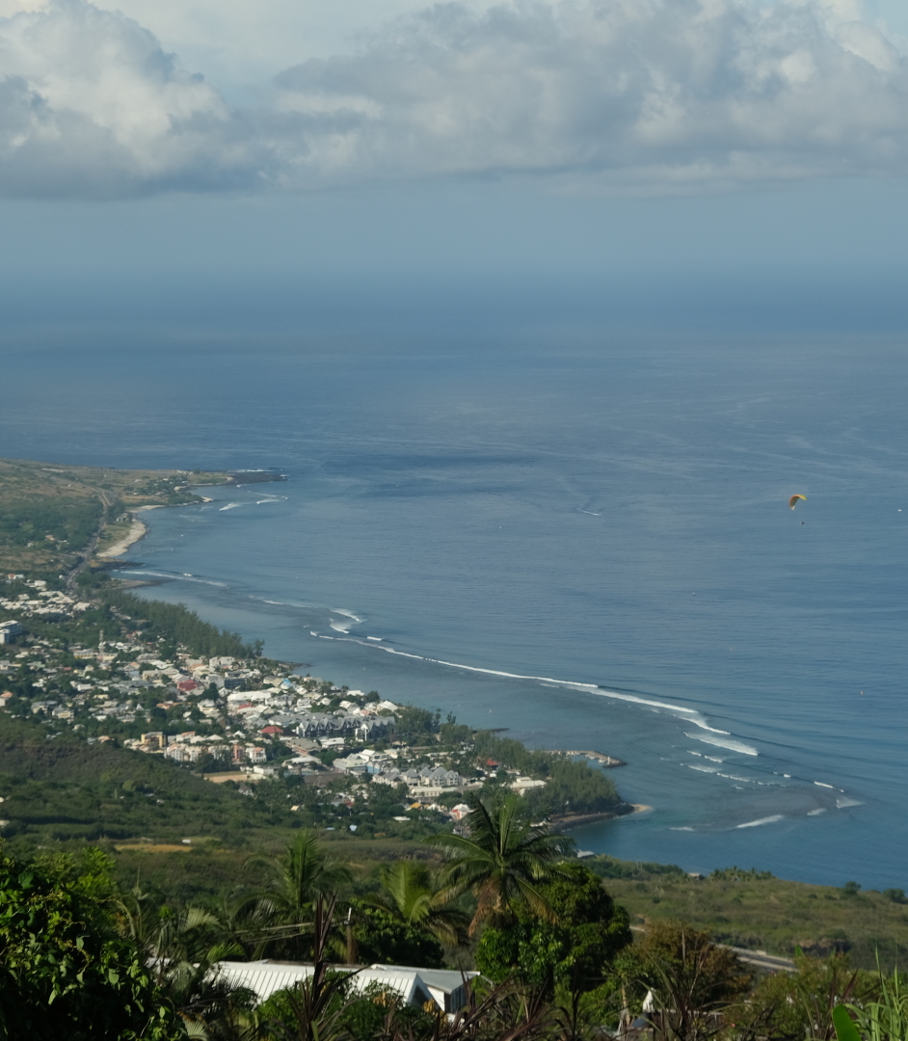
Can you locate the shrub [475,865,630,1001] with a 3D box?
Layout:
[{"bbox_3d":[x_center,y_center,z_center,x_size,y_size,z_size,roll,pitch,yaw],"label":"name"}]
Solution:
[{"bbox_3d":[3.899,16.514,142.242,6.100,5.900,5.800,0,5,0],"label":"shrub"}]

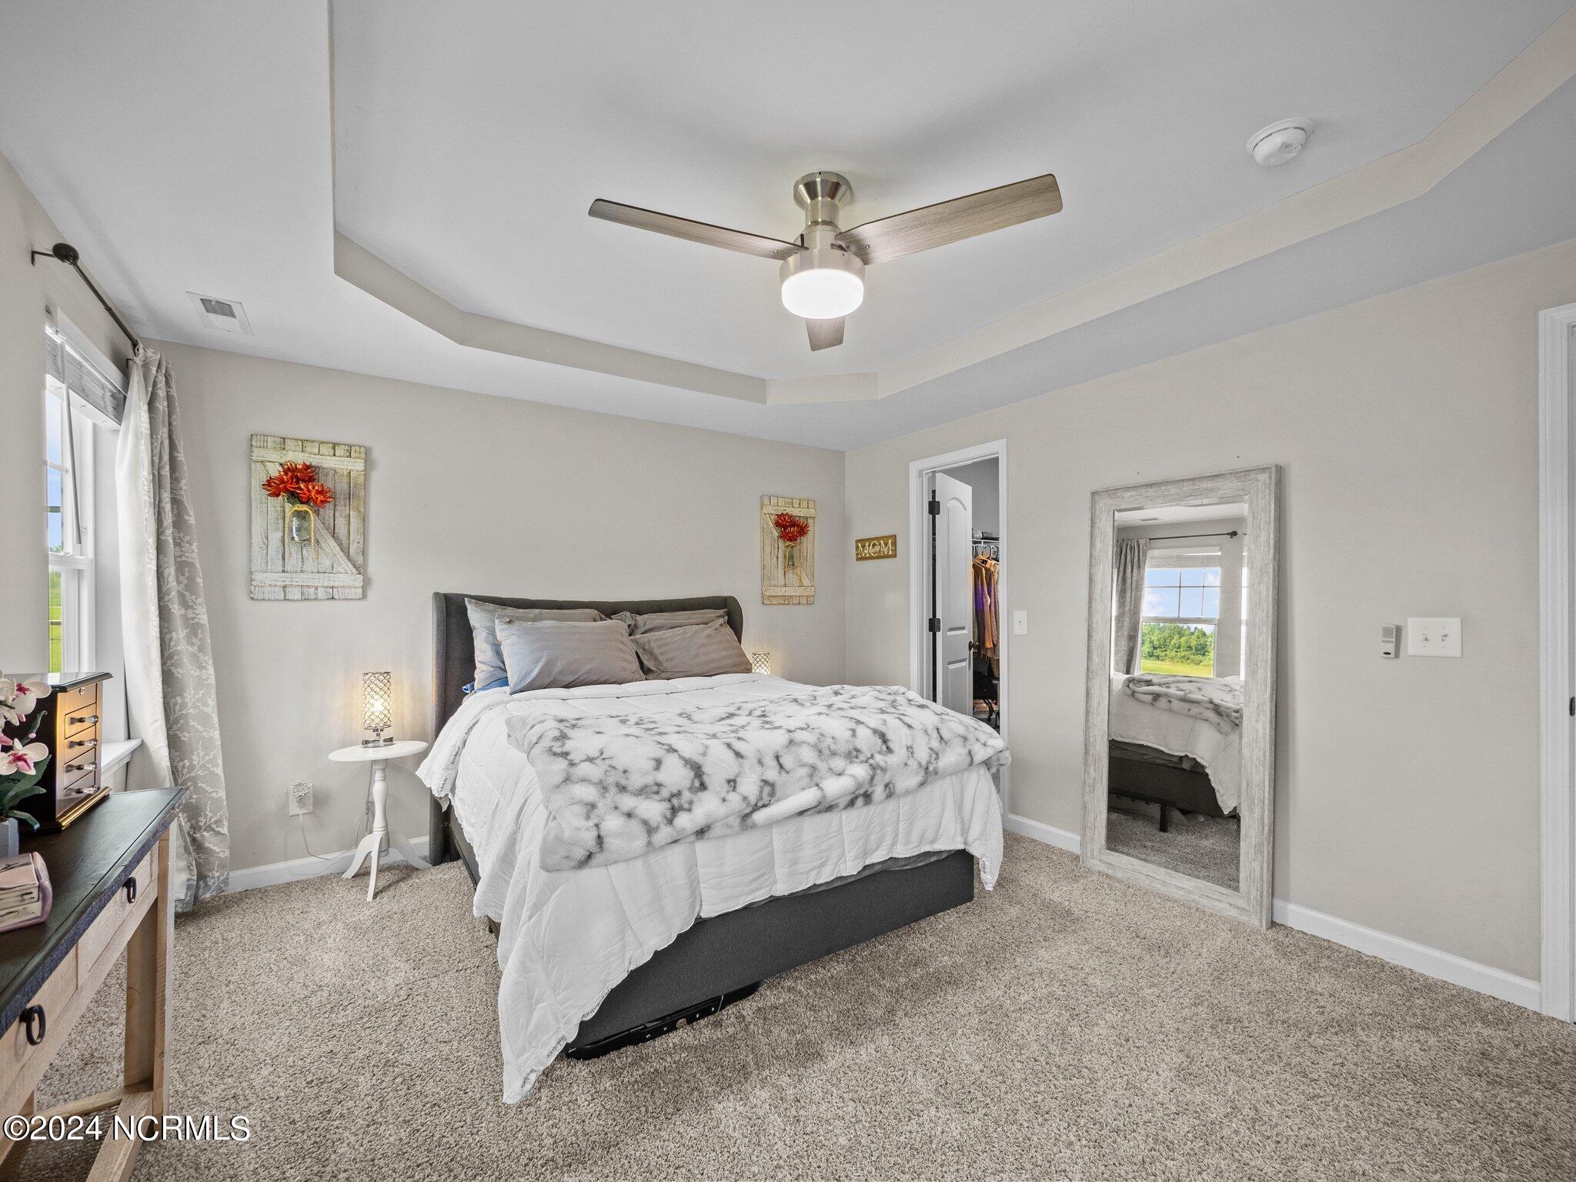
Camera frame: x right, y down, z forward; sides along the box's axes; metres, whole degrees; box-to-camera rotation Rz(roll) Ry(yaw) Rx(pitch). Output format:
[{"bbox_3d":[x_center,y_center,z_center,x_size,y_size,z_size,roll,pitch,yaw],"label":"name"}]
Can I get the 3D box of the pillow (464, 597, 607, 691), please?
[{"bbox_3d":[-1.262,0.267,3.229,0.670,0.440,0.160,0,-14,-34],"label":"pillow"}]

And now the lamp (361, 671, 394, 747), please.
[{"bbox_3d":[-1.850,0.549,2.888,0.120,0.335,0.120,0,0,-34],"label":"lamp"}]

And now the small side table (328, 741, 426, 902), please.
[{"bbox_3d":[-1.833,1.015,2.872,0.385,0.595,0.385,0,0,-34],"label":"small side table"}]

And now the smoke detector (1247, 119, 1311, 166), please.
[{"bbox_3d":[1.283,-1.159,1.664,0.139,0.047,0.139,0,0,-34],"label":"smoke detector"}]

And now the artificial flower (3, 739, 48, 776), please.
[{"bbox_3d":[-1.482,0.324,1.238,0.066,0.065,0.040,0,0,-41],"label":"artificial flower"}]

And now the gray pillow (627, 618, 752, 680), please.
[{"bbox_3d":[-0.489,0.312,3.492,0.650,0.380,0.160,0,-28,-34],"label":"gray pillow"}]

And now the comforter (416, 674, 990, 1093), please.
[{"bbox_3d":[-0.387,0.839,2.679,1.858,0.845,1.658,0,0,-34],"label":"comforter"}]

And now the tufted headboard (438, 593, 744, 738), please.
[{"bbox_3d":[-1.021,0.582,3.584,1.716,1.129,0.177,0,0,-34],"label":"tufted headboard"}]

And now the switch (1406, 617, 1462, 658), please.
[{"bbox_3d":[2.168,0.156,2.139,0.012,0.127,0.130,0,0,-34],"label":"switch"}]

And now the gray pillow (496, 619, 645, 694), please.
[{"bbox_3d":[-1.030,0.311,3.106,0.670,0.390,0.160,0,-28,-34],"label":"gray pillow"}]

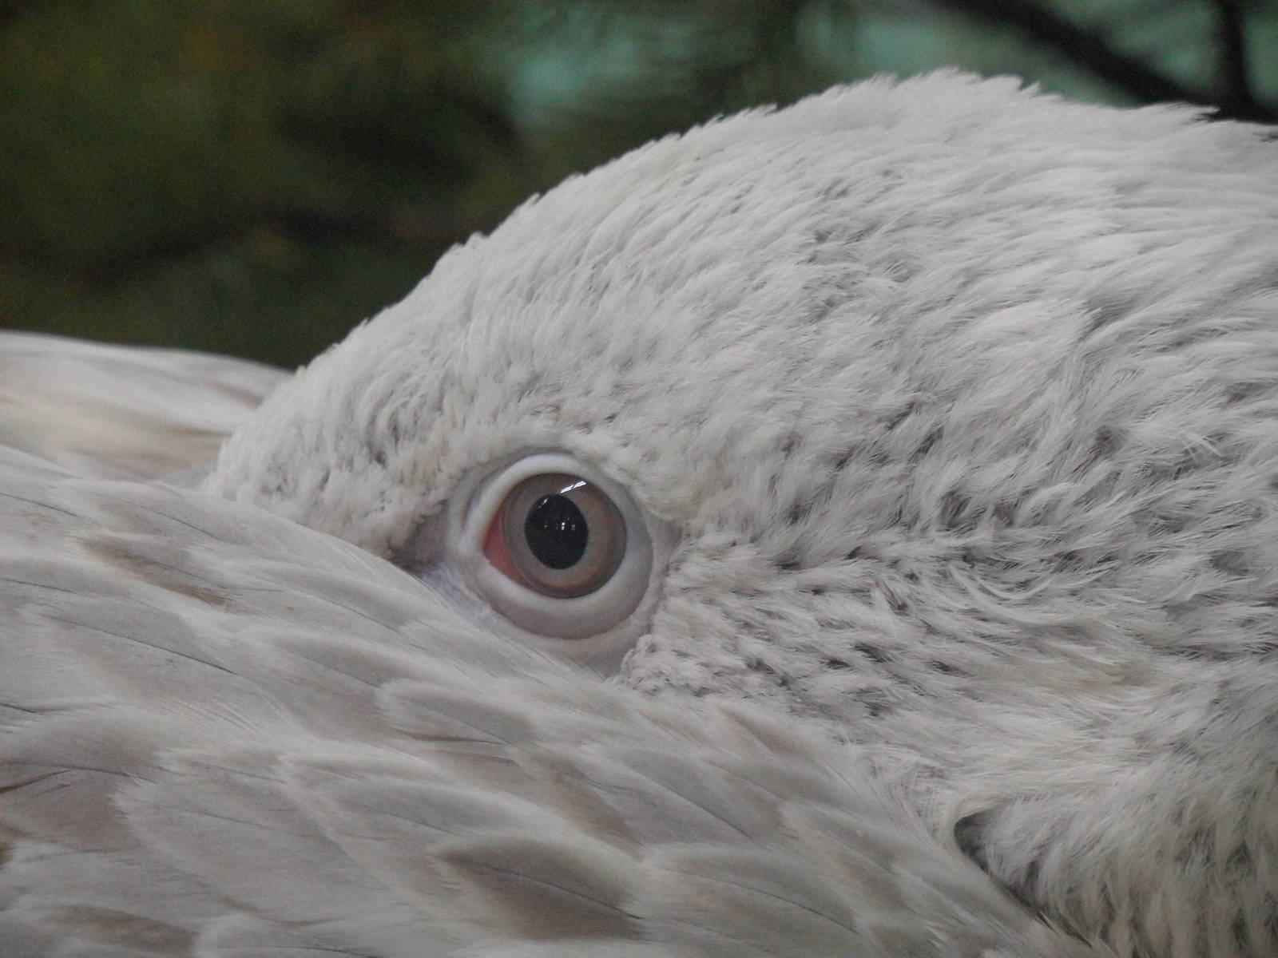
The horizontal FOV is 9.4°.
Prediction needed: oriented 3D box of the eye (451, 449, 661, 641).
[{"bbox_3d":[-0.010,0.008,0.900,0.022,0.021,0.015,1,3,12],"label":"eye"}]

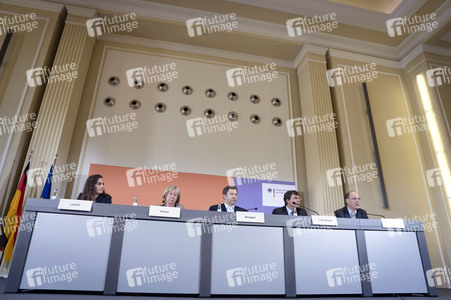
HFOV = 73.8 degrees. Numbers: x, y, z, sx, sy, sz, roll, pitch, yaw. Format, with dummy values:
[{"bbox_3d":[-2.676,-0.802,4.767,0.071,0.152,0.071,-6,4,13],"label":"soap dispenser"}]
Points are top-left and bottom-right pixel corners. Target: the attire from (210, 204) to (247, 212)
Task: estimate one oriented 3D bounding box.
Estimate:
[{"bbox_3d":[0.025,0.933,3.657,0.540,0.600,0.360,7,-21,-14],"label":"attire"}]

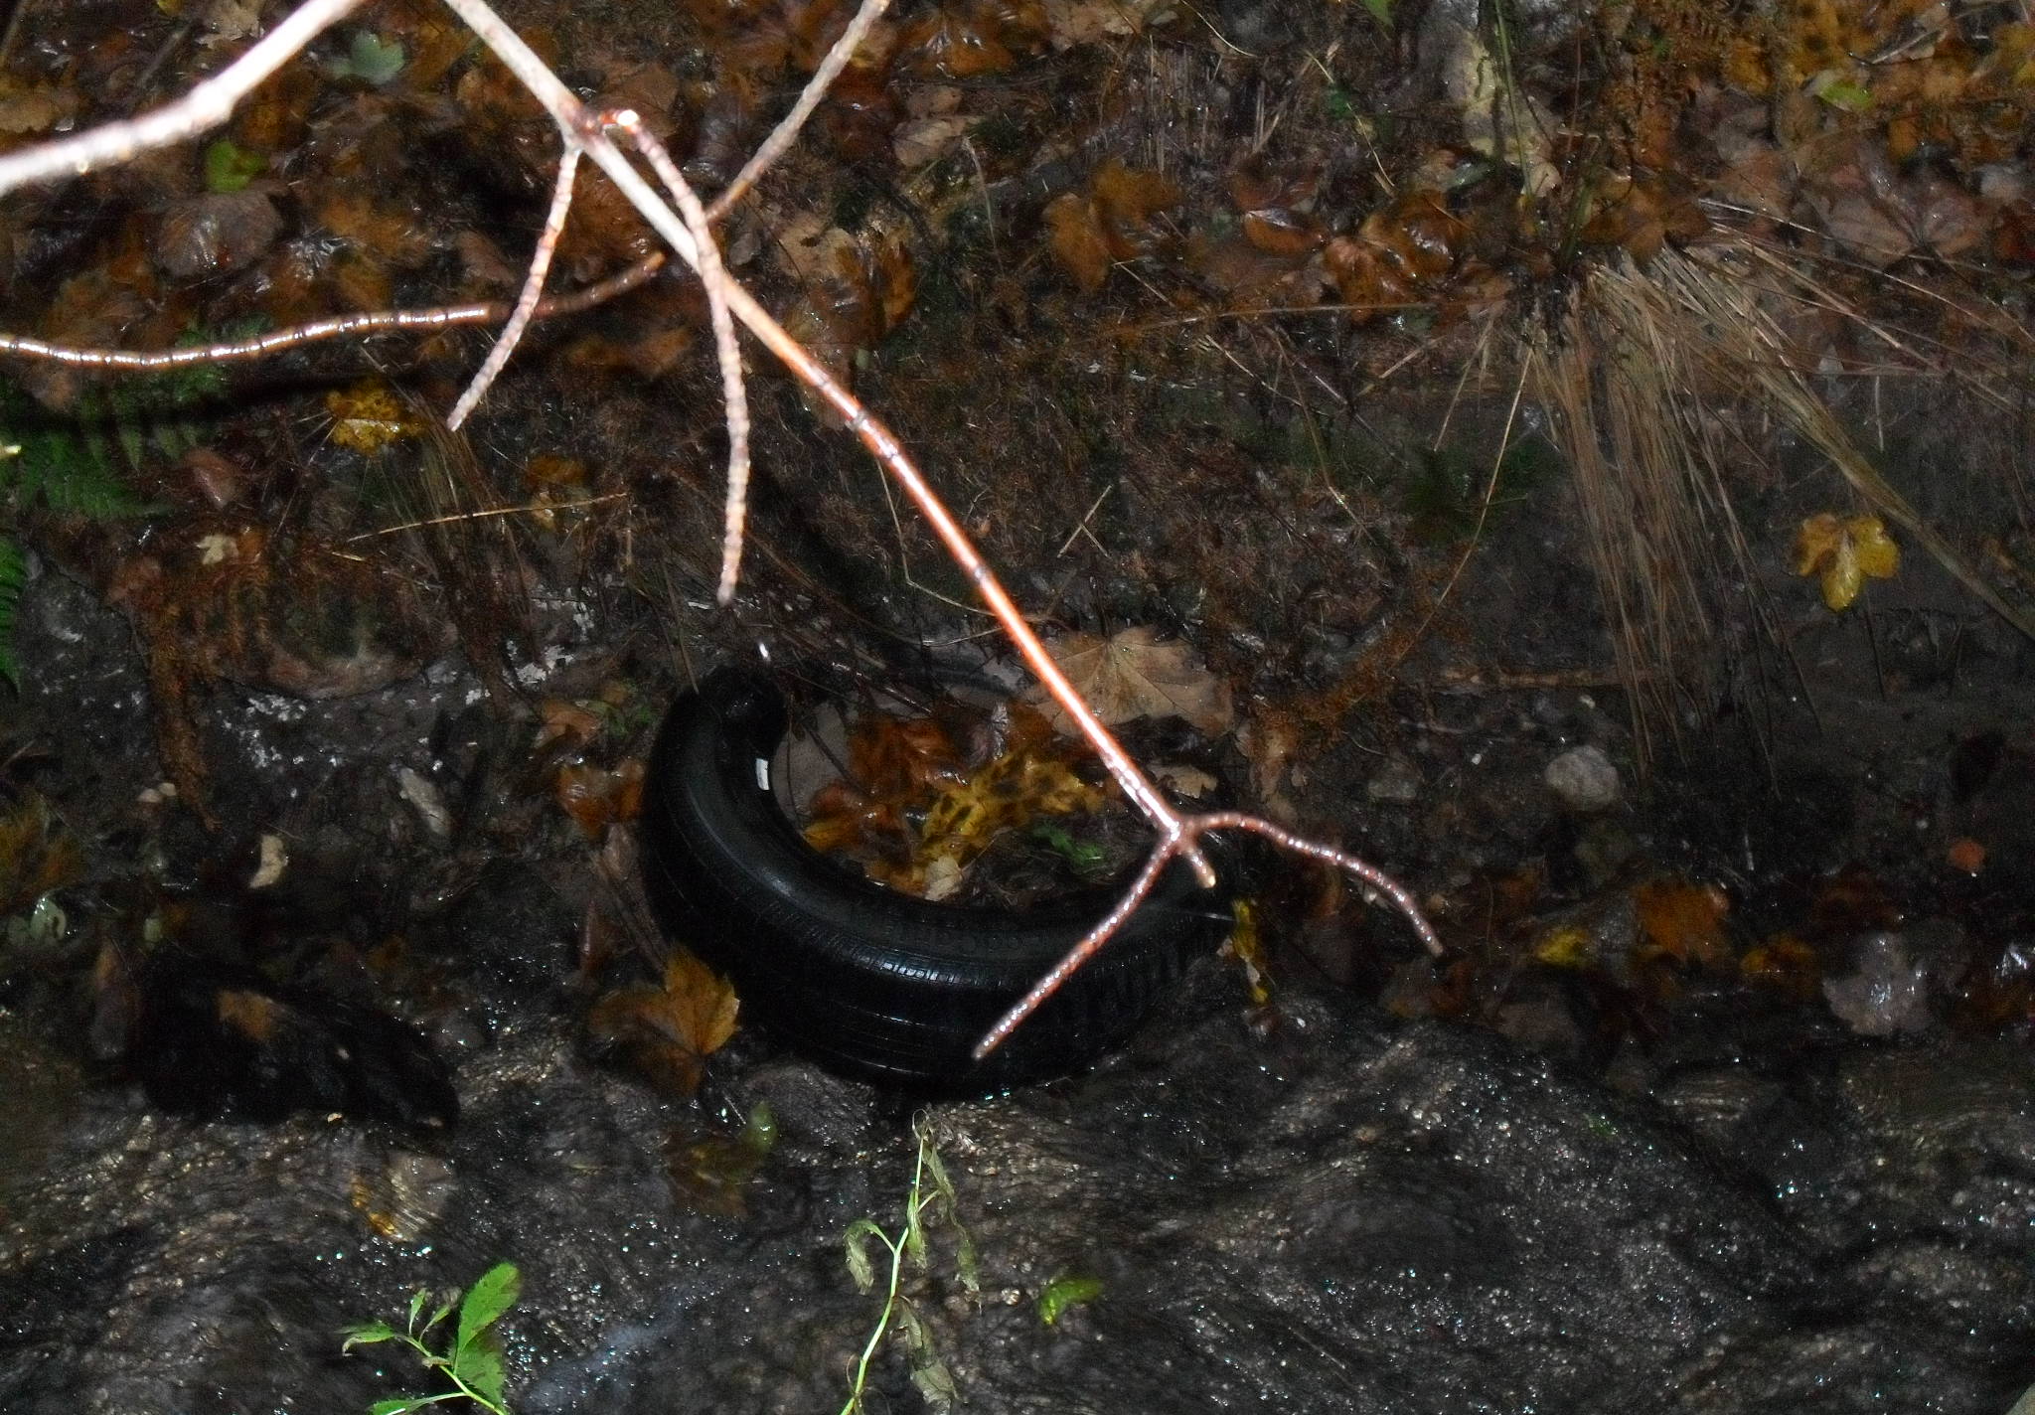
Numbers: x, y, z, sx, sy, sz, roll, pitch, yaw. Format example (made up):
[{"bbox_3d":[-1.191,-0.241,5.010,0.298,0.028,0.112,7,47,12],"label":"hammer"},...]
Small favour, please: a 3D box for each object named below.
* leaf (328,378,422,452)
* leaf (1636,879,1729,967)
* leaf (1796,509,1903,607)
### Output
[{"bbox_3d":[-0.698,-0.315,3.630,0.103,0.025,0.085,0,74,0],"label":"leaf"},{"bbox_3d":[0.657,0.213,3.310,0.094,0.025,0.092,0,60,0],"label":"leaf"},{"bbox_3d":[0.859,-0.152,3.470,0.106,0.103,0.025,0,-3,0],"label":"leaf"}]

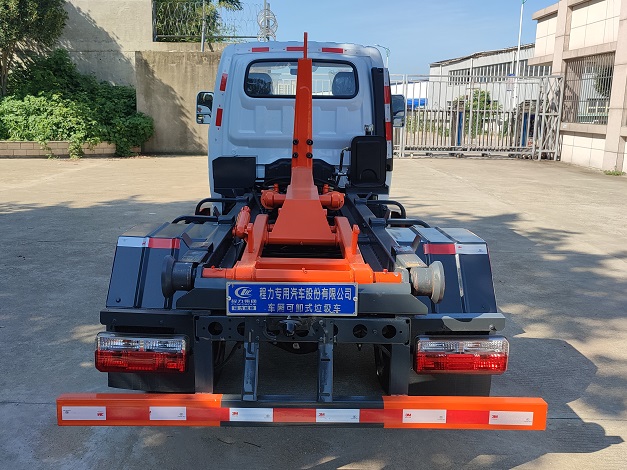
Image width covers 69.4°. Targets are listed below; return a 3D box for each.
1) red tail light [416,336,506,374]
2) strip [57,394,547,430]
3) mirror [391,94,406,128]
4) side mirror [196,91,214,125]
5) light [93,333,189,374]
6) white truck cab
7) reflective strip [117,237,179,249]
[{"bbox_3d":[0.576,0.463,1.770,0.335,0.140,0.075,1,11,-1],"label":"red tail light"},{"bbox_3d":[-0.033,0.616,1.583,1.675,0.100,0.050,1,11,-1],"label":"strip"},{"bbox_3d":[0.871,-1.298,4.750,0.190,0.330,0.110,1,11,-1],"label":"mirror"},{"bbox_3d":[-1.121,-1.321,4.720,0.190,0.330,0.110,1,11,-1],"label":"side mirror"},{"bbox_3d":[-0.661,0.449,1.760,0.335,0.140,0.075,1,11,-1],"label":"light"},{"bbox_3d":[-0.108,-1.022,4.705,1.850,1.592,1.550,1,11,-1],"label":"white truck cab"},{"bbox_3d":[-0.799,0.036,2.190,0.305,0.050,0.012,1,-24,-1],"label":"reflective strip"}]

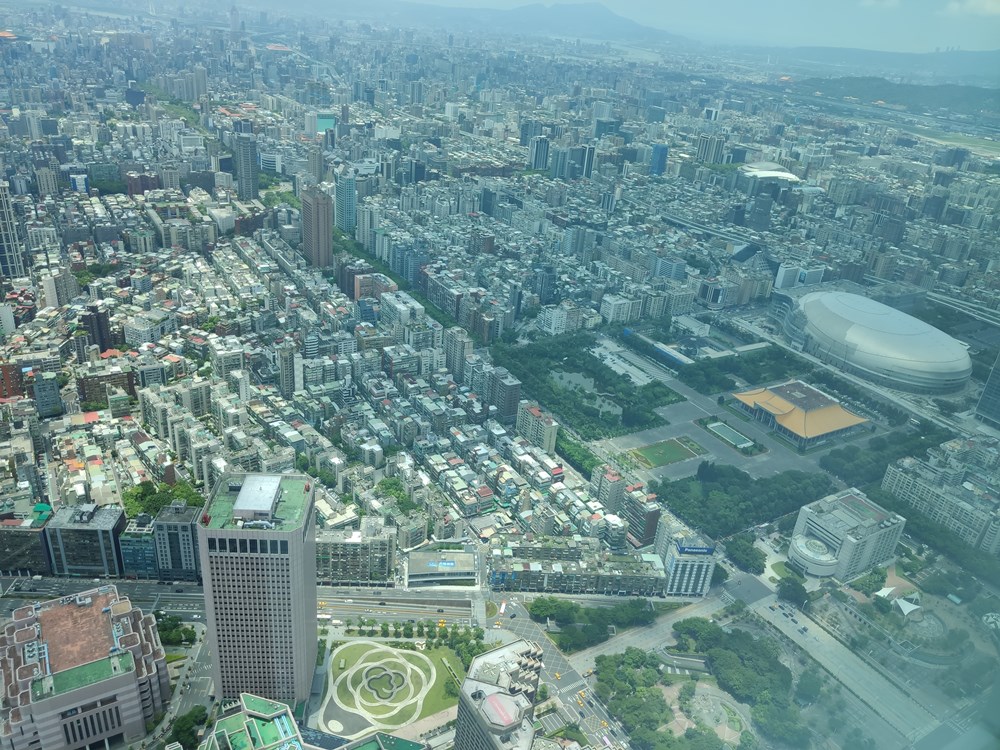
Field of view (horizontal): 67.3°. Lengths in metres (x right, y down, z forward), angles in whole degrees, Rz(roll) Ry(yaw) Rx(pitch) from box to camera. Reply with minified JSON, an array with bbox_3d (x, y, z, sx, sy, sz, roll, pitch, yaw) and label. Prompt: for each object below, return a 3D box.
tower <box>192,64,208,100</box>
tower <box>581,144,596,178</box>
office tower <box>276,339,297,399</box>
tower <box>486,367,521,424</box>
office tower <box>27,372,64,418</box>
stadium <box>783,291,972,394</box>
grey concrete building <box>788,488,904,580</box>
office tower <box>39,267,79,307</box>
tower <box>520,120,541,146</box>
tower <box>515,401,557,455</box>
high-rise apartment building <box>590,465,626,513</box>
[{"bbox_3d":[-1009.010,-977.970,2531.260,39.000,110.000,34.000,-9,30,-28],"label":"tower"},{"bbox_3d":[228.940,-557.830,1967.130,21.360,82.840,21.490,-10,30,-29],"label":"tower"},{"bbox_3d":[-216.830,-1.170,768.490,12.350,57.420,9.230,18,28,23],"label":"office tower"},{"bbox_3d":[4.470,21.200,776.920,16.600,51.030,31.640,-10,30,-30],"label":"tower"},{"bbox_3d":[-423.670,17.110,703.000,20.250,39.400,19.000,-12,31,-33],"label":"office tower"},{"bbox_3d":[511.550,-56.310,1017.470,186.000,64.000,252.000,-9,30,-27],"label":"stadium"},{"bbox_3d":[283.620,132.490,621.190,83.930,40.100,50.570,-10,30,-30],"label":"grey concrete building"},{"bbox_3d":[-540.370,-105.030,927.770,14.730,43.740,39.460,9,26,6],"label":"office tower"},{"bbox_3d":[97.010,-753.520,2341.000,41.590,80.180,48.920,-10,30,-29],"label":"tower"},{"bbox_3d":[35.320,51.610,737.380,16.460,37.000,47.770,-10,30,-30],"label":"tower"},{"bbox_3d":[90.420,99.870,643.290,16.500,39.500,27.000,-9,30,-28],"label":"high-rise apartment building"}]

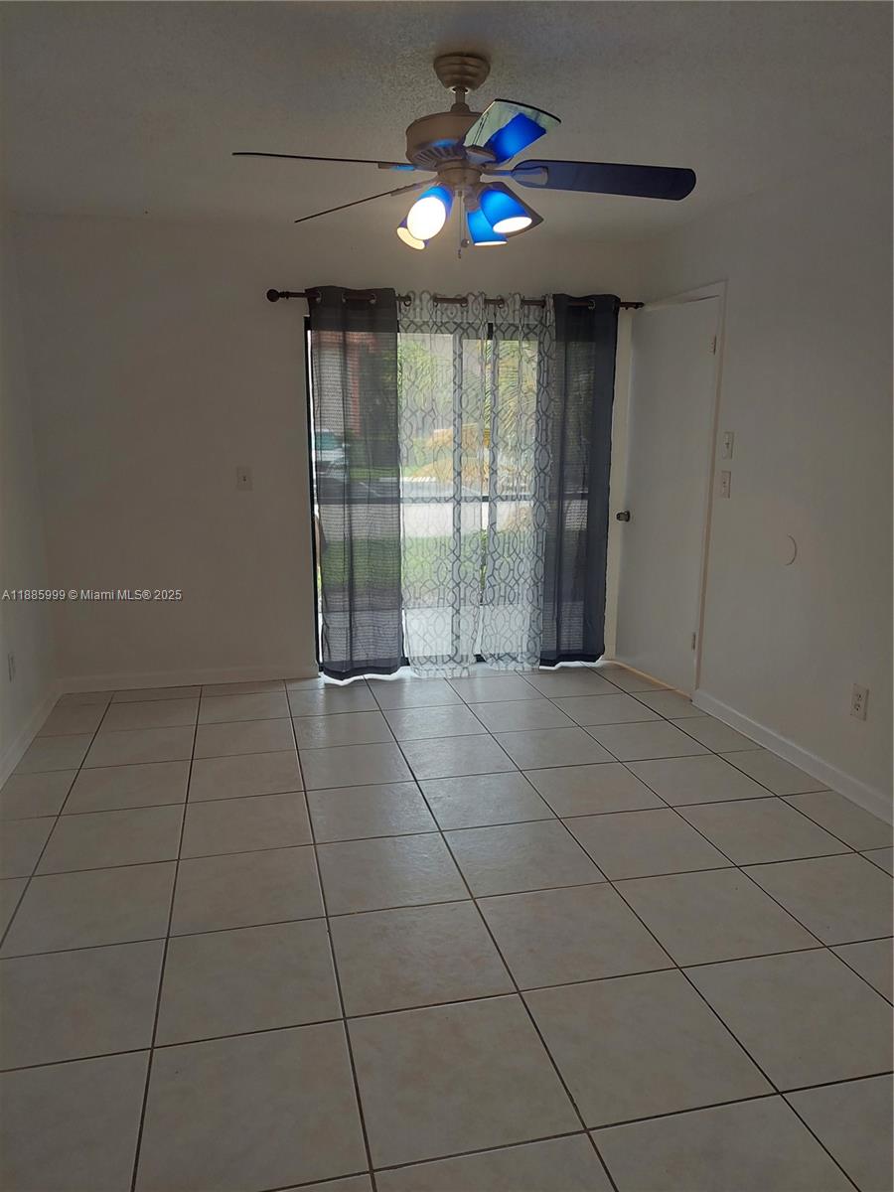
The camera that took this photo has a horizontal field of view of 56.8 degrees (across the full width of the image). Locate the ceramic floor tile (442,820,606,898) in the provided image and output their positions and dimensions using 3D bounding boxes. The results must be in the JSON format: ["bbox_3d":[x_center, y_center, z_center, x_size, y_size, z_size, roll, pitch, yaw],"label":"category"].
[{"bbox_3d":[0.252,0.884,2.802,0.446,0.010,0.441,-2,12,-13],"label":"ceramic floor tile"}]

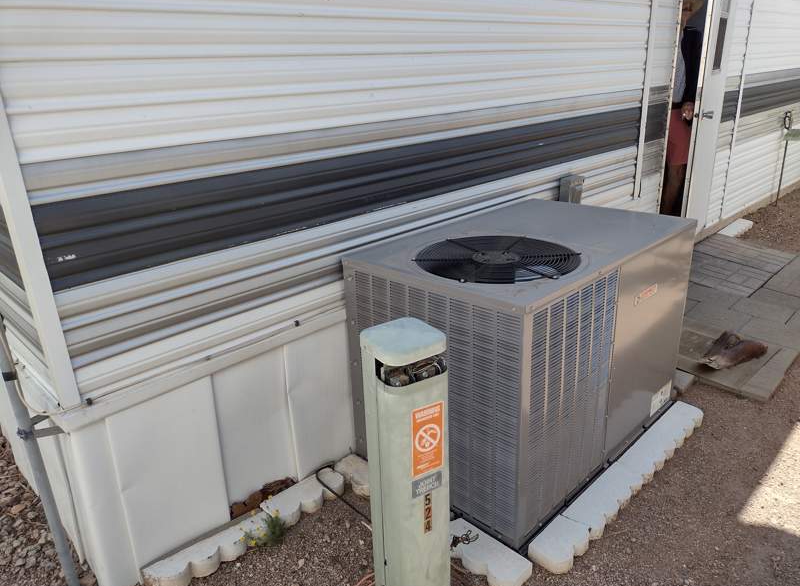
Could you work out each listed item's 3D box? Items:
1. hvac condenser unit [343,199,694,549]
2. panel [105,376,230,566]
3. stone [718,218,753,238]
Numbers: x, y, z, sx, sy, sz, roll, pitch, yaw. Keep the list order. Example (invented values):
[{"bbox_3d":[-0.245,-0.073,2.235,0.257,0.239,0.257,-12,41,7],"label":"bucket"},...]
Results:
[{"bbox_3d":[0.534,0.189,2.625,0.808,0.860,1.251,17,28,42],"label":"hvac condenser unit"},{"bbox_3d":[-0.751,0.603,2.099,0.022,0.598,0.341,17,28,42],"label":"panel"},{"bbox_3d":[3.111,-0.580,5.771,0.146,0.048,0.602,17,28,42],"label":"stone"}]

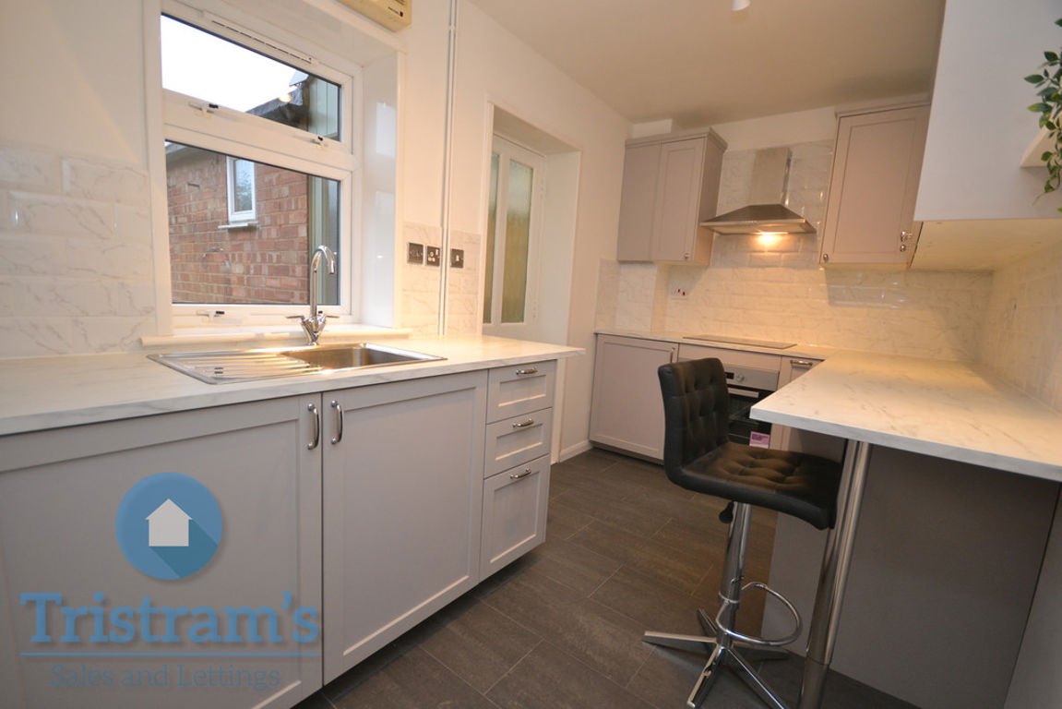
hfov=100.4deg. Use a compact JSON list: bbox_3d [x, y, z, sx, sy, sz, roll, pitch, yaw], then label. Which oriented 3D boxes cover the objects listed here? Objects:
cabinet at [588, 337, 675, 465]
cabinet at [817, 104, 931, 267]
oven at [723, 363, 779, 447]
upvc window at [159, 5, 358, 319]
[{"bbox_3d":[0.887,0.277,3.359,0.600,0.800,0.600,9,10,38],"label":"cabinet"},{"bbox_3d":[1.984,-0.917,2.559,0.400,0.800,0.370,9,10,38],"label":"cabinet"},{"bbox_3d":[1.335,0.340,2.960,0.595,0.595,0.570,9,10,38],"label":"oven"},{"bbox_3d":[-1.057,-0.691,1.762,0.080,1.135,0.800,9,10,38],"label":"upvc window"}]

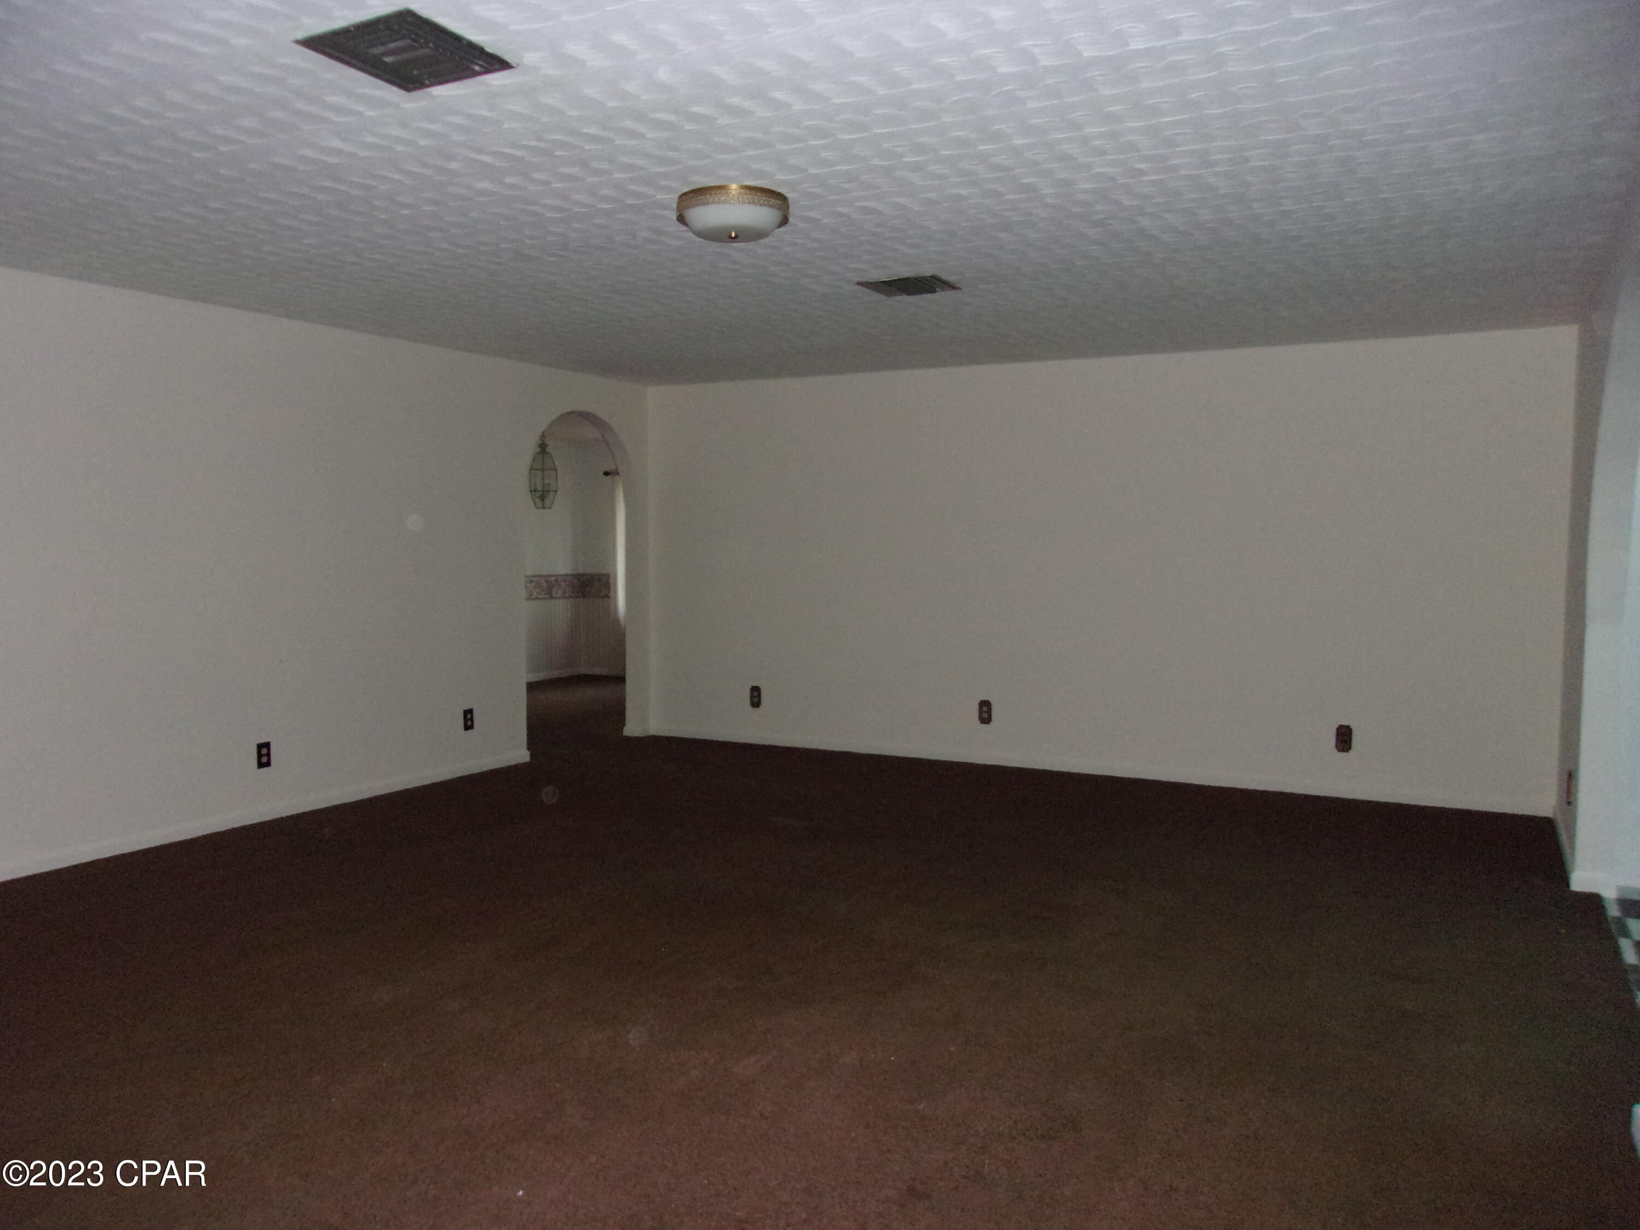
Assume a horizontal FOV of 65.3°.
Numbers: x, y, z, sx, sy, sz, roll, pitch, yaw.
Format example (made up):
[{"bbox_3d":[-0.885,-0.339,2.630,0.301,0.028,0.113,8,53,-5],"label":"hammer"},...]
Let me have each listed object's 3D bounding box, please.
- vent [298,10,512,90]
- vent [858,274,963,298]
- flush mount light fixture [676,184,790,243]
[{"bbox_3d":[-0.888,-1.192,2.757,0.340,0.030,0.340,2,4,27],"label":"vent"},{"bbox_3d":[0.372,-1.339,5.280,0.340,0.030,0.340,2,4,29],"label":"vent"},{"bbox_3d":[-0.267,-1.218,3.945,0.345,0.116,0.345,0,3,0],"label":"flush mount light fixture"}]

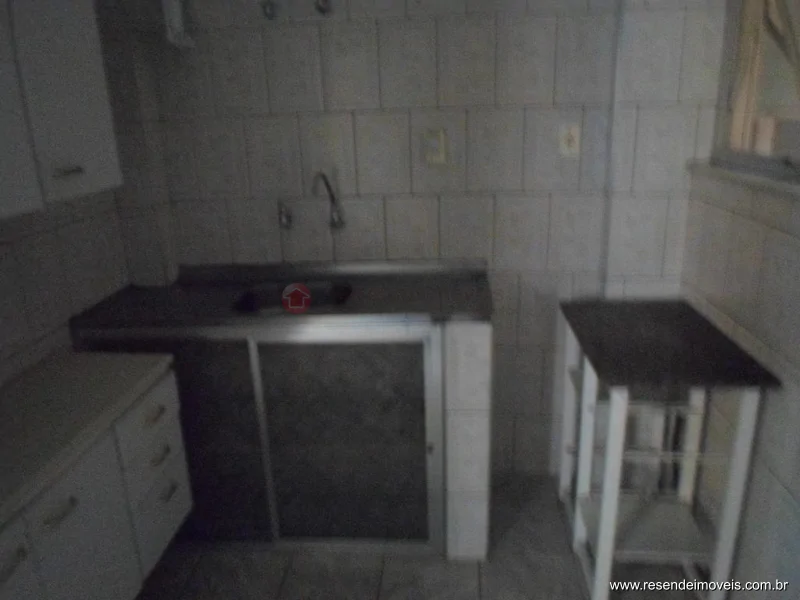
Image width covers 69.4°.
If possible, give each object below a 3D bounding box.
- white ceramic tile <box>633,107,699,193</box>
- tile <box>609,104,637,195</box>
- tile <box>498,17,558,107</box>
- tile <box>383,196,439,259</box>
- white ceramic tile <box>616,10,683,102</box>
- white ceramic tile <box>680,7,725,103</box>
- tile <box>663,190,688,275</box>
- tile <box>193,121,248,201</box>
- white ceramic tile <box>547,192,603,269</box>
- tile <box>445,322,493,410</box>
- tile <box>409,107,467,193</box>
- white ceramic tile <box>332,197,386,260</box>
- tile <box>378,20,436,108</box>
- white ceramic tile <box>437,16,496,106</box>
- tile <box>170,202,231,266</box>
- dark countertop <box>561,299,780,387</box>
[{"bbox_3d":[0.903,-0.514,1.970,0.202,0.290,0.010,0,16,4],"label":"white ceramic tile"},{"bbox_3d":[0.779,-0.525,2.021,0.080,0.301,0.010,0,16,5],"label":"tile"},{"bbox_3d":[0.436,-0.827,1.997,0.203,0.299,0.010,0,16,5],"label":"tile"},{"bbox_3d":[0.049,-0.260,2.192,0.203,0.278,0.010,0,16,5],"label":"tile"},{"bbox_3d":[0.836,-0.812,1.933,0.205,0.296,0.010,0,16,5],"label":"white ceramic tile"},{"bbox_3d":[0.982,-0.792,1.884,0.120,0.279,0.010,0,16,4],"label":"white ceramic tile"},{"bbox_3d":[0.993,-0.235,2.090,0.065,0.299,0.010,-1,16,4],"label":"tile"},{"bbox_3d":[-0.660,-0.522,2.142,0.198,0.292,0.010,0,16,4],"label":"tile"},{"bbox_3d":[0.652,-0.249,2.126,0.198,0.292,0.010,0,16,4],"label":"white ceramic tile"},{"bbox_3d":[0.212,0.206,1.782,0.136,0.291,0.010,0,16,4],"label":"tile"},{"bbox_3d":[0.141,-0.537,2.104,0.203,0.299,0.010,0,16,5],"label":"tile"},{"bbox_3d":[-0.154,-0.258,2.208,0.203,0.278,0.010,0,16,5],"label":"white ceramic tile"},{"bbox_3d":[0.034,-0.824,2.032,0.200,0.297,0.010,-1,16,3],"label":"tile"},{"bbox_3d":[0.233,-0.826,2.014,0.201,0.296,0.010,-1,16,4],"label":"white ceramic tile"},{"bbox_3d":[-0.751,-0.245,2.228,0.198,0.277,0.010,0,16,4],"label":"tile"},{"bbox_3d":[0.800,0.115,1.862,0.456,0.022,0.738,0,16,7],"label":"dark countertop"}]

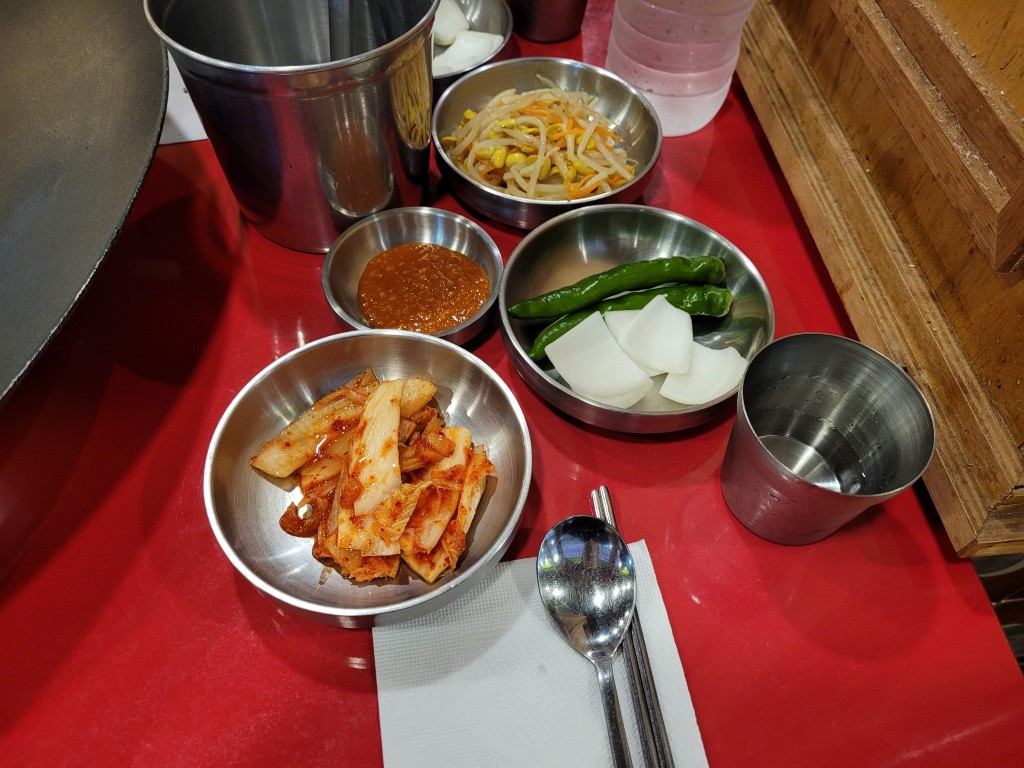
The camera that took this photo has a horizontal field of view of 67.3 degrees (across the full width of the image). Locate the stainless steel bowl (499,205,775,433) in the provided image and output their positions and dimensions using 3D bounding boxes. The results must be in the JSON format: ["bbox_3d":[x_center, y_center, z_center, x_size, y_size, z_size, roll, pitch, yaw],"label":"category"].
[{"bbox_3d":[0.058,-0.030,0.376,0.129,0.035,0.129,1,55,-2],"label":"stainless steel bowl"}]

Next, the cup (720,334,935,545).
[{"bbox_3d":[0.123,0.028,0.322,0.073,0.065,0.073,1,55,-2],"label":"cup"}]

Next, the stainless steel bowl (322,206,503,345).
[{"bbox_3d":[-0.049,-0.049,0.389,0.088,0.027,0.088,1,55,-2],"label":"stainless steel bowl"}]

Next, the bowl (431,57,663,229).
[{"bbox_3d":[0.019,-0.136,0.447,0.129,0.035,0.129,1,55,-2],"label":"bowl"}]

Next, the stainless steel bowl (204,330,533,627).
[{"bbox_3d":[-0.057,0.039,0.323,0.129,0.035,0.129,1,55,-2],"label":"stainless steel bowl"}]

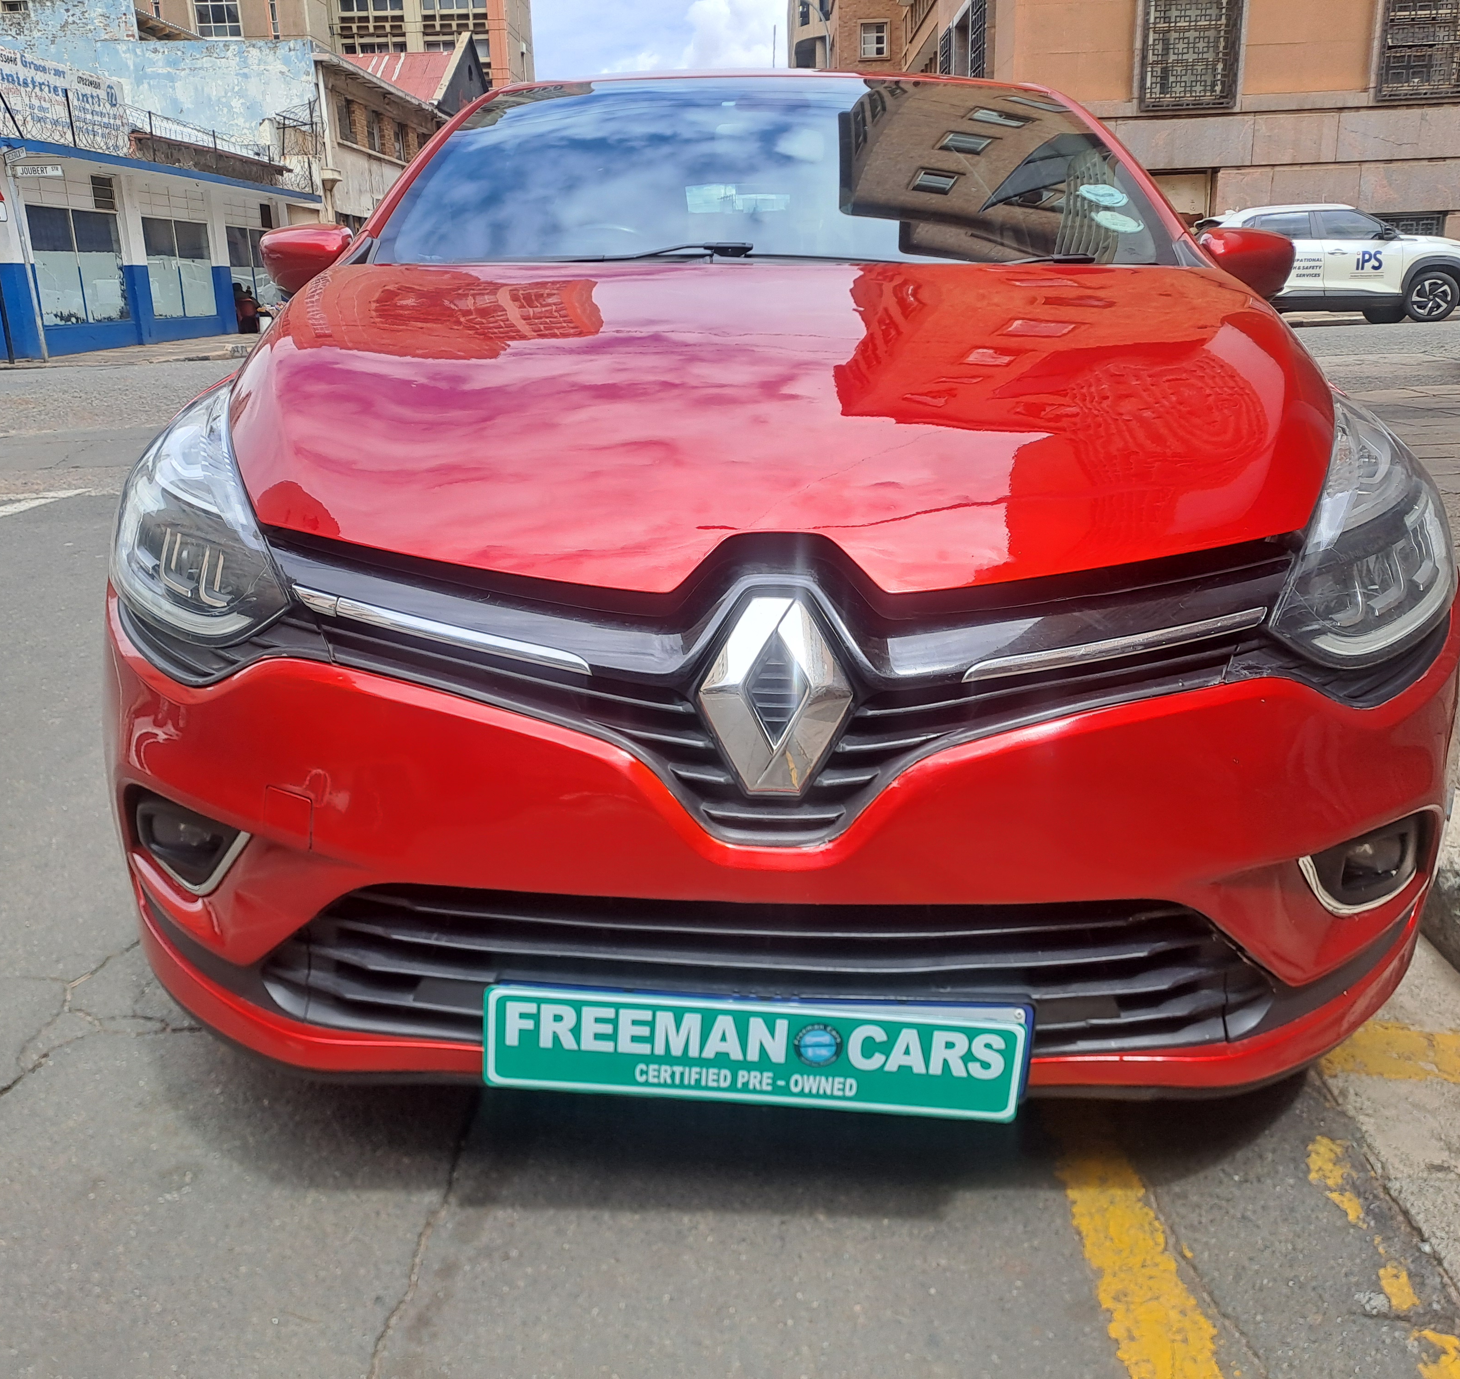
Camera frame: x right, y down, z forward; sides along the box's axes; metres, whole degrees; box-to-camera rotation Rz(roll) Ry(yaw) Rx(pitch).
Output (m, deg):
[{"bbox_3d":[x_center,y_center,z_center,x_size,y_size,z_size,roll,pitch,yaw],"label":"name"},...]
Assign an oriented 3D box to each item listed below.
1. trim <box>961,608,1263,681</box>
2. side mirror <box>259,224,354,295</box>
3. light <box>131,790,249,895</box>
[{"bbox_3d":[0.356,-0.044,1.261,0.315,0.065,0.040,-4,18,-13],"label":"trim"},{"bbox_3d":[-0.782,-0.826,2.530,0.200,0.140,0.125,1,17,2],"label":"side mirror"},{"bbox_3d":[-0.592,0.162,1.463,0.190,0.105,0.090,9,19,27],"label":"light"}]

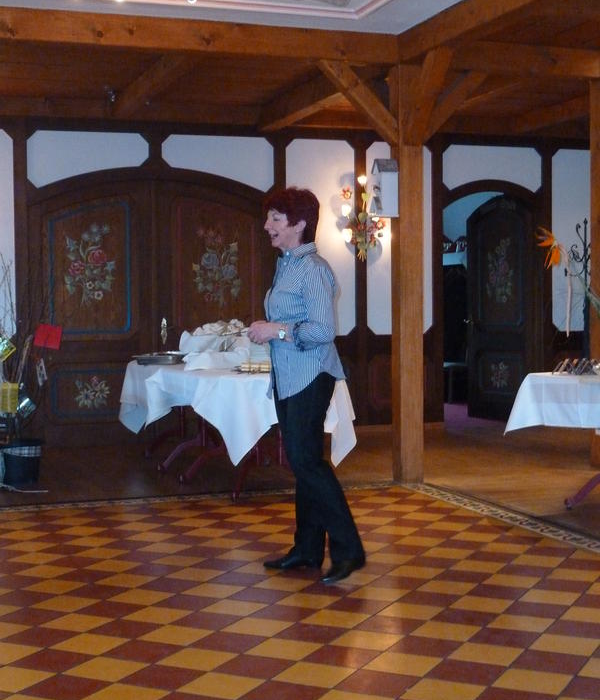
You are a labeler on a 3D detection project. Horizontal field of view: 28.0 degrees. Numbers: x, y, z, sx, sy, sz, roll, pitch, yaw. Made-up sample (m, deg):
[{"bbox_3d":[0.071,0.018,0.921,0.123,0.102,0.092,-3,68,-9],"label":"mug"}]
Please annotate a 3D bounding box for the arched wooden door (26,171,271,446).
[{"bbox_3d":[-1.264,-0.393,10.437,2.184,2.288,0.100,-1,2,-19],"label":"arched wooden door"}]

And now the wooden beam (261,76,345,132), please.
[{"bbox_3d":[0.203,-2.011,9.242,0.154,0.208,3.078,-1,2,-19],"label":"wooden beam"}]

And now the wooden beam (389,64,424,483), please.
[{"bbox_3d":[0.681,-0.467,7.599,0.154,2.615,0.146,-1,2,-19],"label":"wooden beam"}]

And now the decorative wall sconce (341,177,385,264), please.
[{"bbox_3d":[0.568,-1.192,10.931,0.406,0.790,0.200,-1,2,-19],"label":"decorative wall sconce"}]

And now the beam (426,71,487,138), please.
[{"bbox_3d":[0.931,-1.578,7.642,0.114,0.697,0.114,46,-12,-15],"label":"beam"}]

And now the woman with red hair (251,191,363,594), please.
[{"bbox_3d":[0.028,0.130,5.086,0.440,1.625,0.470,-1,2,-17],"label":"woman with red hair"}]

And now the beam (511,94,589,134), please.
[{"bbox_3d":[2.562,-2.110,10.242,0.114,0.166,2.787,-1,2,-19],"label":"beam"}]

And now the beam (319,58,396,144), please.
[{"bbox_3d":[0.388,-1.566,7.452,0.697,0.114,0.114,44,-12,-15],"label":"beam"}]

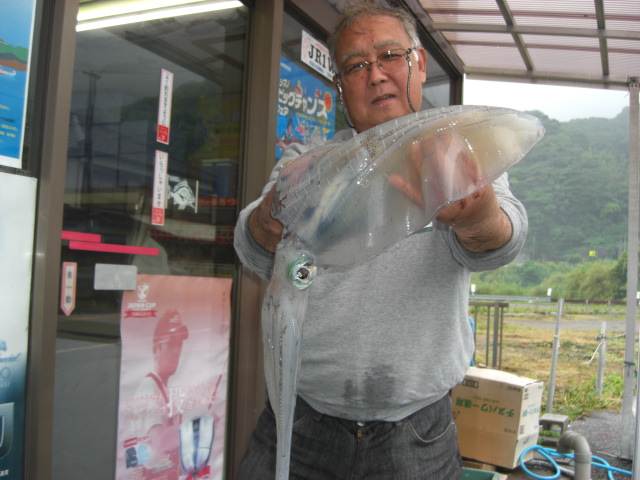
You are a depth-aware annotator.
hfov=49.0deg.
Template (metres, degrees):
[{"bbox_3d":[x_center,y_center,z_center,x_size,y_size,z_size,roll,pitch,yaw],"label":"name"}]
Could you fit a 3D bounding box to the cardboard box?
[{"bbox_3d":[1.037,1.050,4.183,0.422,0.463,0.334,6,-1,36],"label":"cardboard box"}]

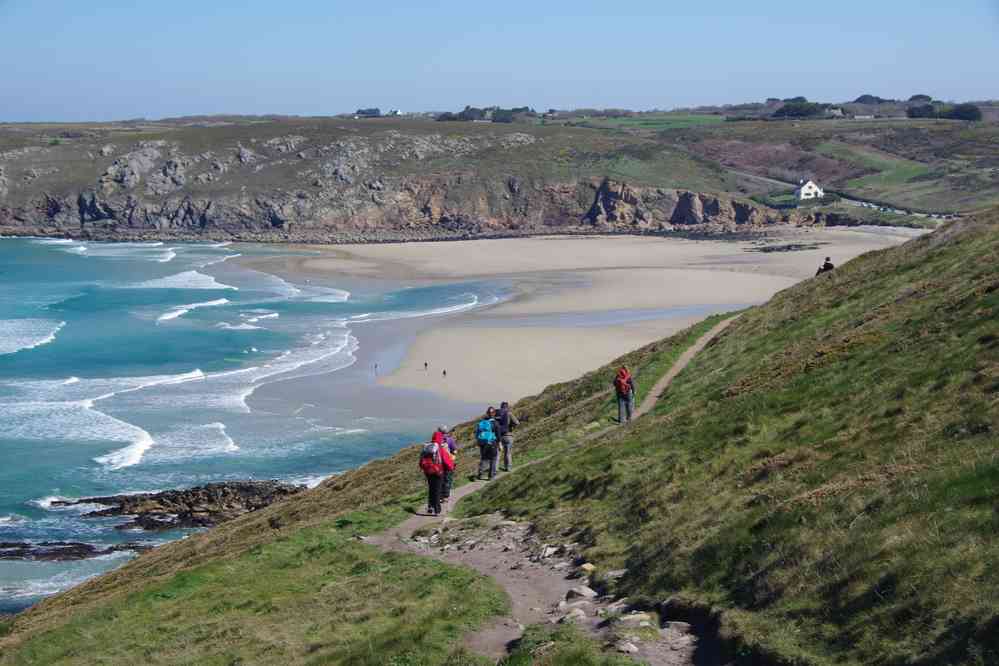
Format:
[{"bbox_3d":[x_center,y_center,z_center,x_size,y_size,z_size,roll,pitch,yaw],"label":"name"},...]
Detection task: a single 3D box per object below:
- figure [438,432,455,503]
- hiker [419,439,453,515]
[{"bbox_3d":[-1.133,2.774,42.300,0.520,1.661,0.420,3,7,28],"label":"figure"},{"bbox_3d":[-1.268,2.832,40.200,0.560,1.690,0.500,3,7,30],"label":"hiker"}]

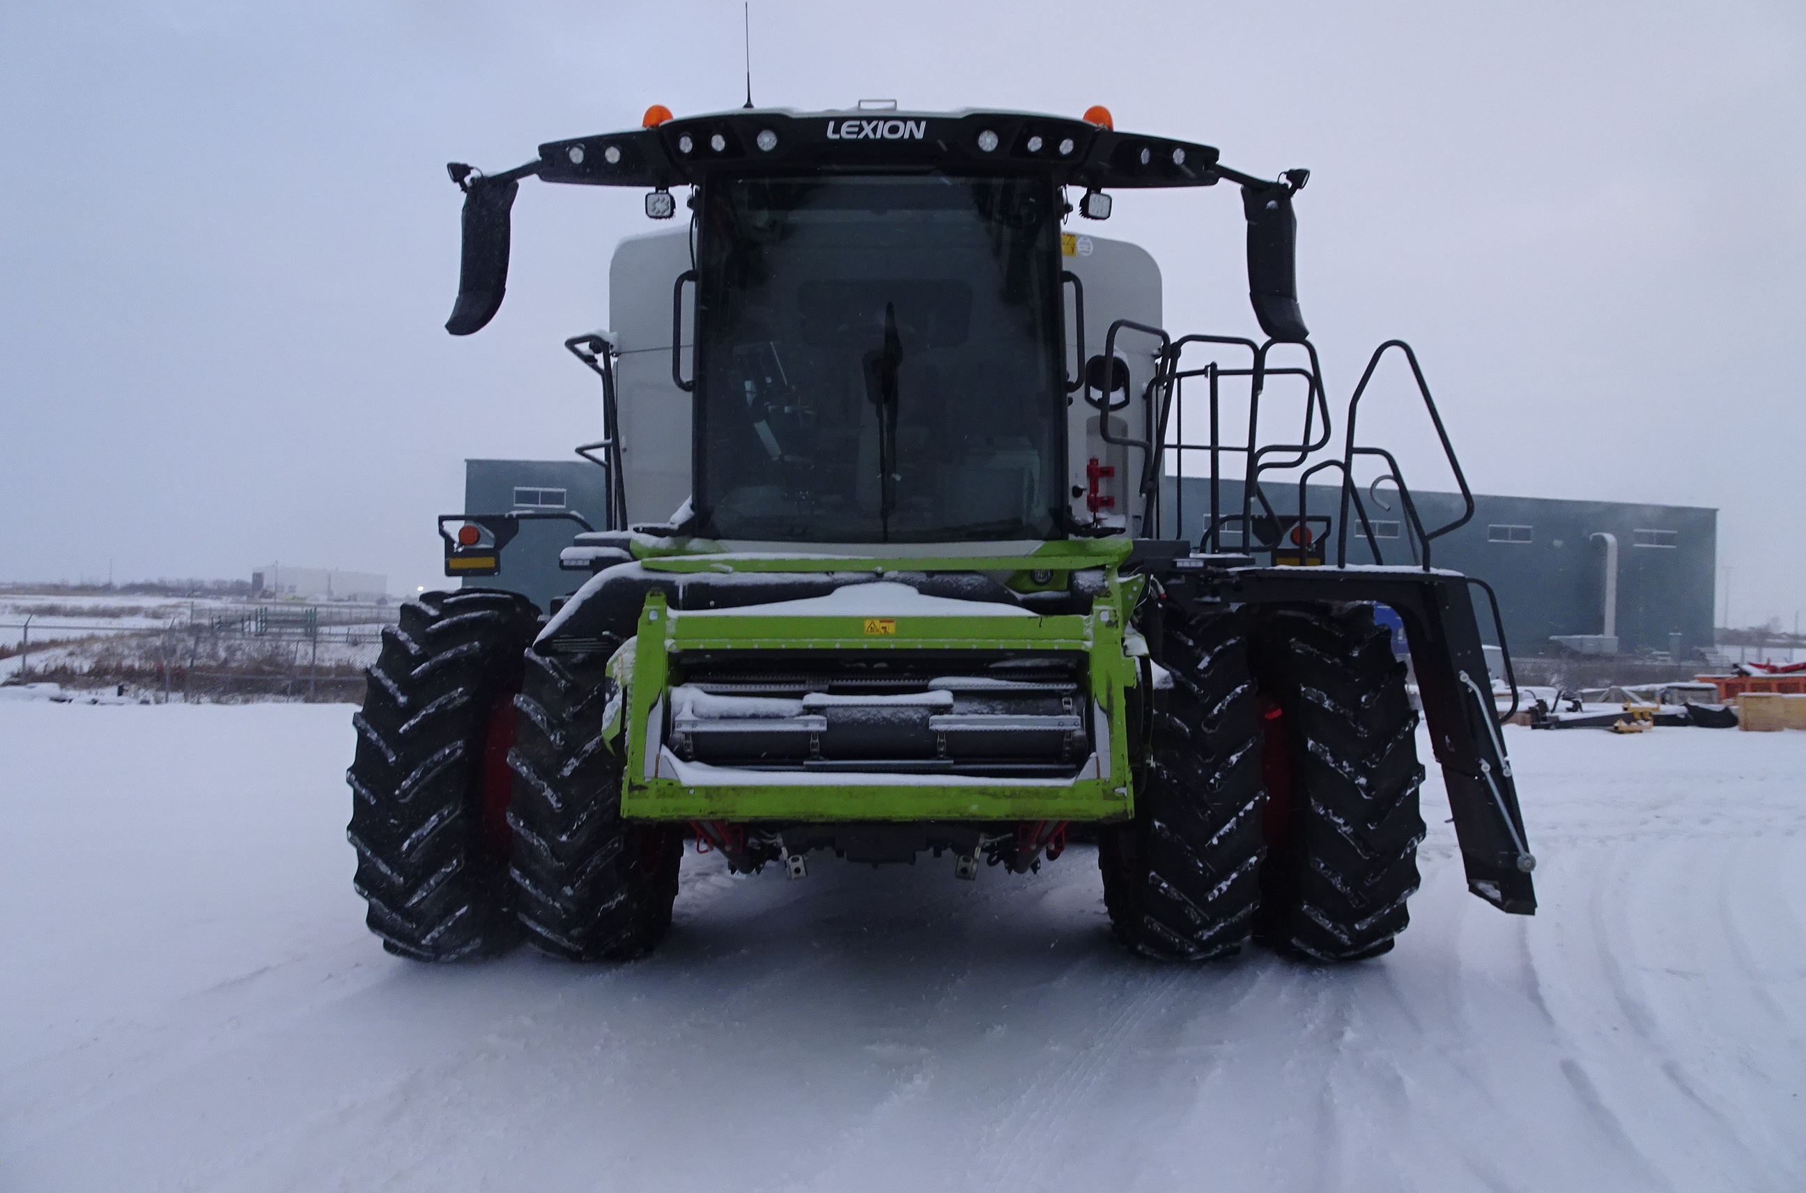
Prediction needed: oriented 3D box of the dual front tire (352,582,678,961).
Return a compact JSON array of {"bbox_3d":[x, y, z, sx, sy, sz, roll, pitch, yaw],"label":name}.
[{"bbox_3d":[-1.895,0.930,6.680,1.300,1.950,1.950,0,0,0],"label":"dual front tire"}]

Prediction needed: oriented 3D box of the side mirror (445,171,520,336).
[{"bbox_3d":[-1.810,-1.475,5.380,0.260,0.690,0.220,0,0,23],"label":"side mirror"}]

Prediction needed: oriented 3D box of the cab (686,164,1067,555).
[{"bbox_3d":[-0.110,-1.070,6.200,1.660,1.720,1.550,0,0,0],"label":"cab"}]

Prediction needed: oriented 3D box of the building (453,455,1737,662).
[{"bbox_3d":[13.900,-2.400,108.000,92.000,12.300,40.000,1,-1,-7],"label":"building"}]

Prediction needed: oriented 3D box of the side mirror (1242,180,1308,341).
[{"bbox_3d":[1.600,-1.445,5.380,0.260,0.680,0.220,1,0,-23],"label":"side mirror"}]

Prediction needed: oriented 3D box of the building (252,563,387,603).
[{"bbox_3d":[-144.400,-2.600,310.000,36.000,8.500,32.000,1,-1,-6],"label":"building"}]

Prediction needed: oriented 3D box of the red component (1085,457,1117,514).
[{"bbox_3d":[1.090,-0.610,6.900,0.170,0.310,0.110,0,0,0],"label":"red component"}]

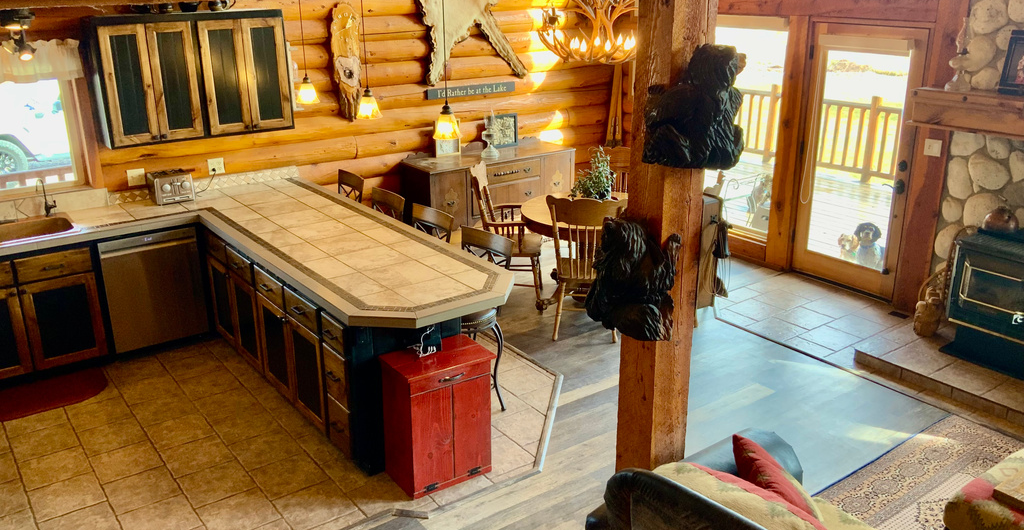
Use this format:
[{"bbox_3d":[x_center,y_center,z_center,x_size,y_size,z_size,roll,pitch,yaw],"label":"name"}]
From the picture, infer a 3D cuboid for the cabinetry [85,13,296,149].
[{"bbox_3d":[-2.108,-1.258,5.672,1.180,0.790,0.360,-13,23,-34],"label":"cabinetry"}]

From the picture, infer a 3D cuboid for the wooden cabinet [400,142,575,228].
[{"bbox_3d":[-0.167,-0.500,7.521,1.530,0.990,0.570,-14,23,-34],"label":"wooden cabinet"}]

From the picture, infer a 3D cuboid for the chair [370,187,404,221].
[{"bbox_3d":[-0.967,0.036,5.722,0.480,1.000,0.450,-13,23,-34],"label":"chair"}]

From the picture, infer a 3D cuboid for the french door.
[{"bbox_3d":[2.687,-0.818,6.712,0.070,2.060,0.950,-12,22,-31],"label":"french door"}]

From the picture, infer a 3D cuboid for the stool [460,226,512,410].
[{"bbox_3d":[-0.278,0.340,4.813,0.470,1.000,0.450,-13,23,-34],"label":"stool"}]

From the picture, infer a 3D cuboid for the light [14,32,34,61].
[{"bbox_3d":[-2.554,-1.146,4.500,0.110,0.160,0.110,5,19,16],"label":"light"}]

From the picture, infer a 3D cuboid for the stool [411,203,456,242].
[{"bbox_3d":[-0.638,0.180,5.292,0.480,1.000,0.450,-13,23,-34],"label":"stool"}]

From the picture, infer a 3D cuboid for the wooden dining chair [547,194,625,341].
[{"bbox_3d":[0.517,-0.017,5.816,0.480,1.030,0.550,2,19,7],"label":"wooden dining chair"}]

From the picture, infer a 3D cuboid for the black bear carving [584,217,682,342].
[{"bbox_3d":[0.425,0.051,3.222,0.290,0.450,0.300,-13,23,-34],"label":"black bear carving"}]

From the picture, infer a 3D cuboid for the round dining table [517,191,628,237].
[{"bbox_3d":[0.616,-0.069,6.596,1.120,0.750,1.120,0,19,0],"label":"round dining table"}]

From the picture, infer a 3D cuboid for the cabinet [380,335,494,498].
[{"bbox_3d":[-0.375,0.758,4.339,0.470,0.640,0.325,-12,22,-31],"label":"cabinet"}]

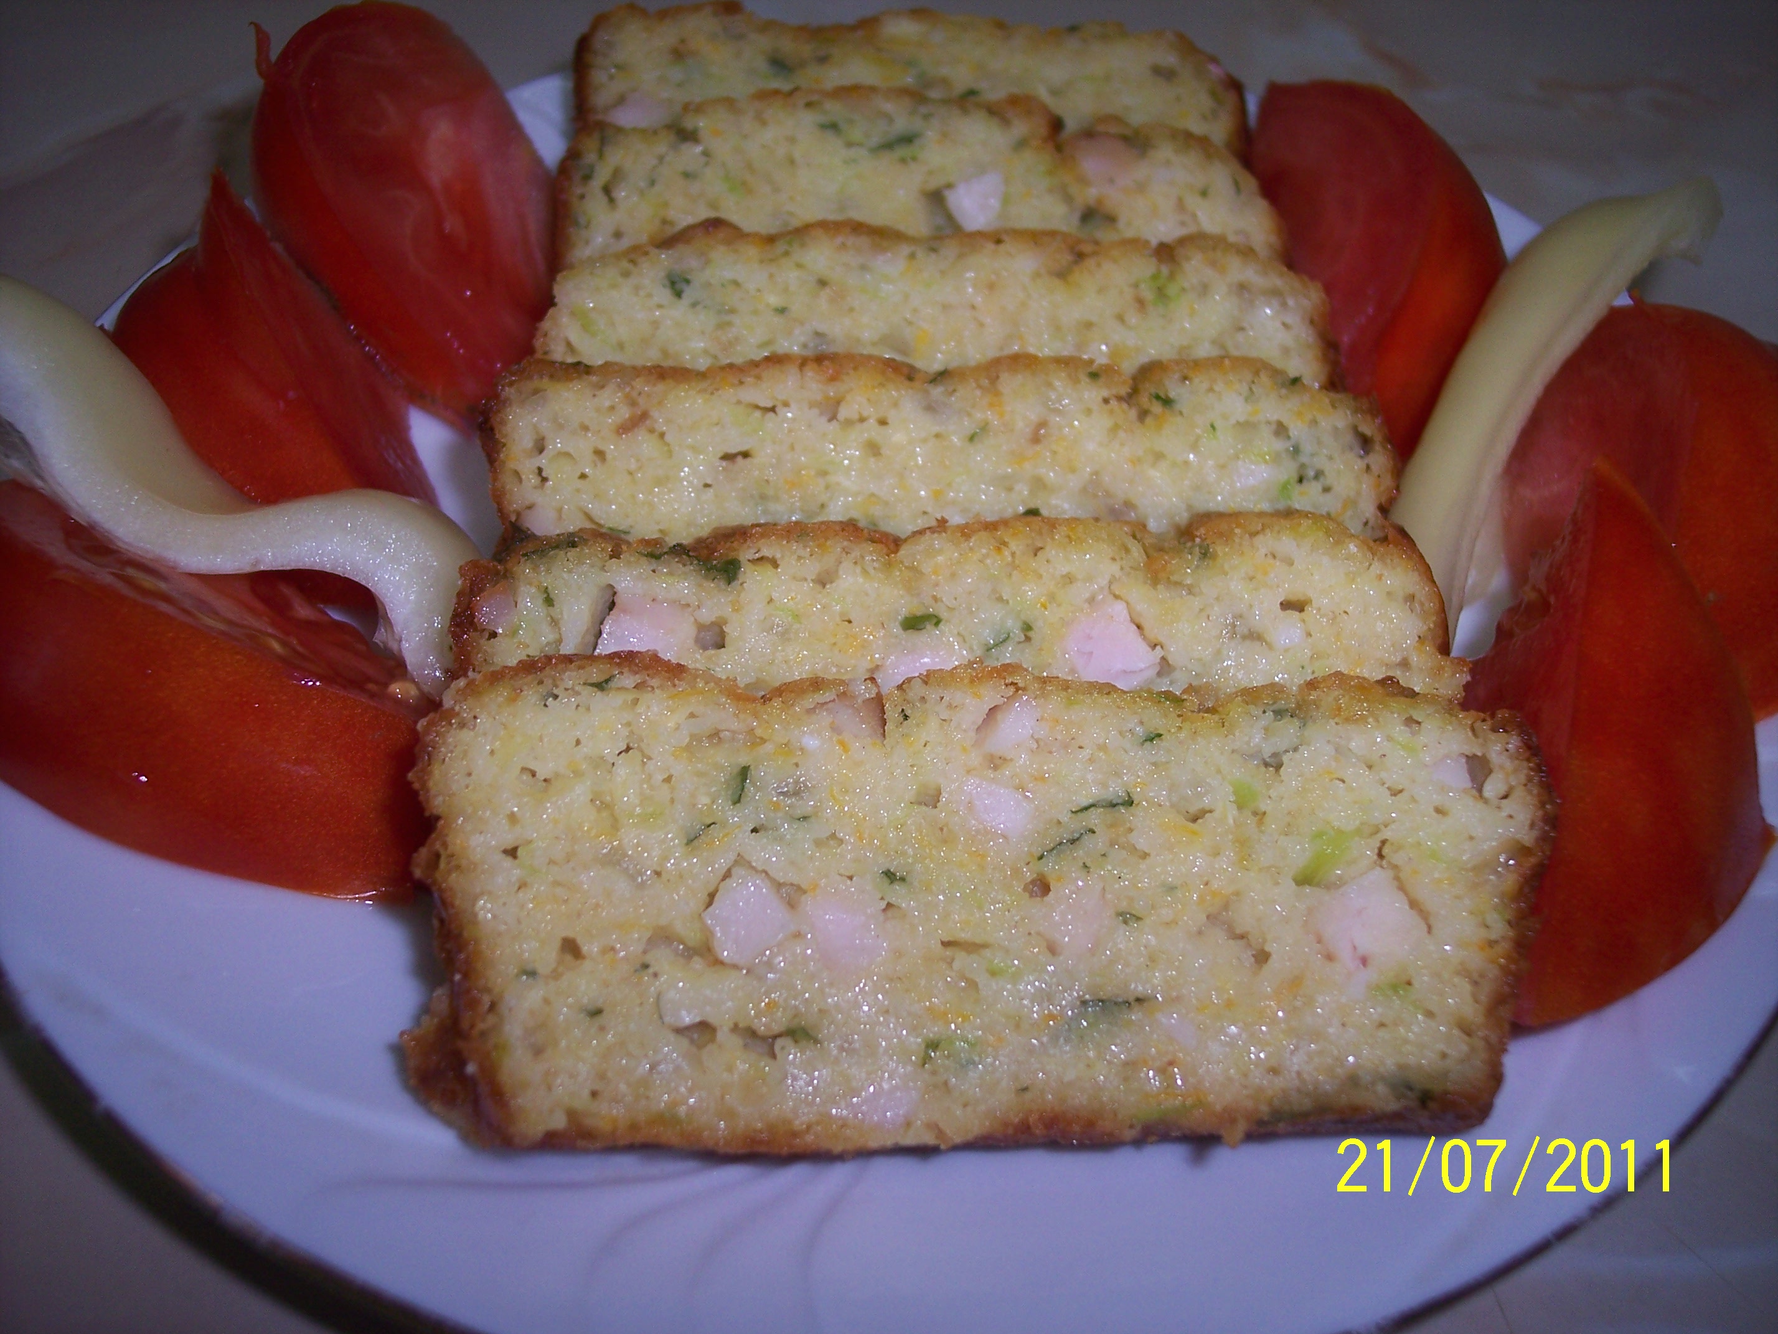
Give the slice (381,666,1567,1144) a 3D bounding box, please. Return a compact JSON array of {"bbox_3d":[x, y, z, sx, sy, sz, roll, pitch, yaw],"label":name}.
[{"bbox_3d":[0.009,0.025,0.219,0.119,0.018,0.049,0,86,-1],"label":"slice"}]

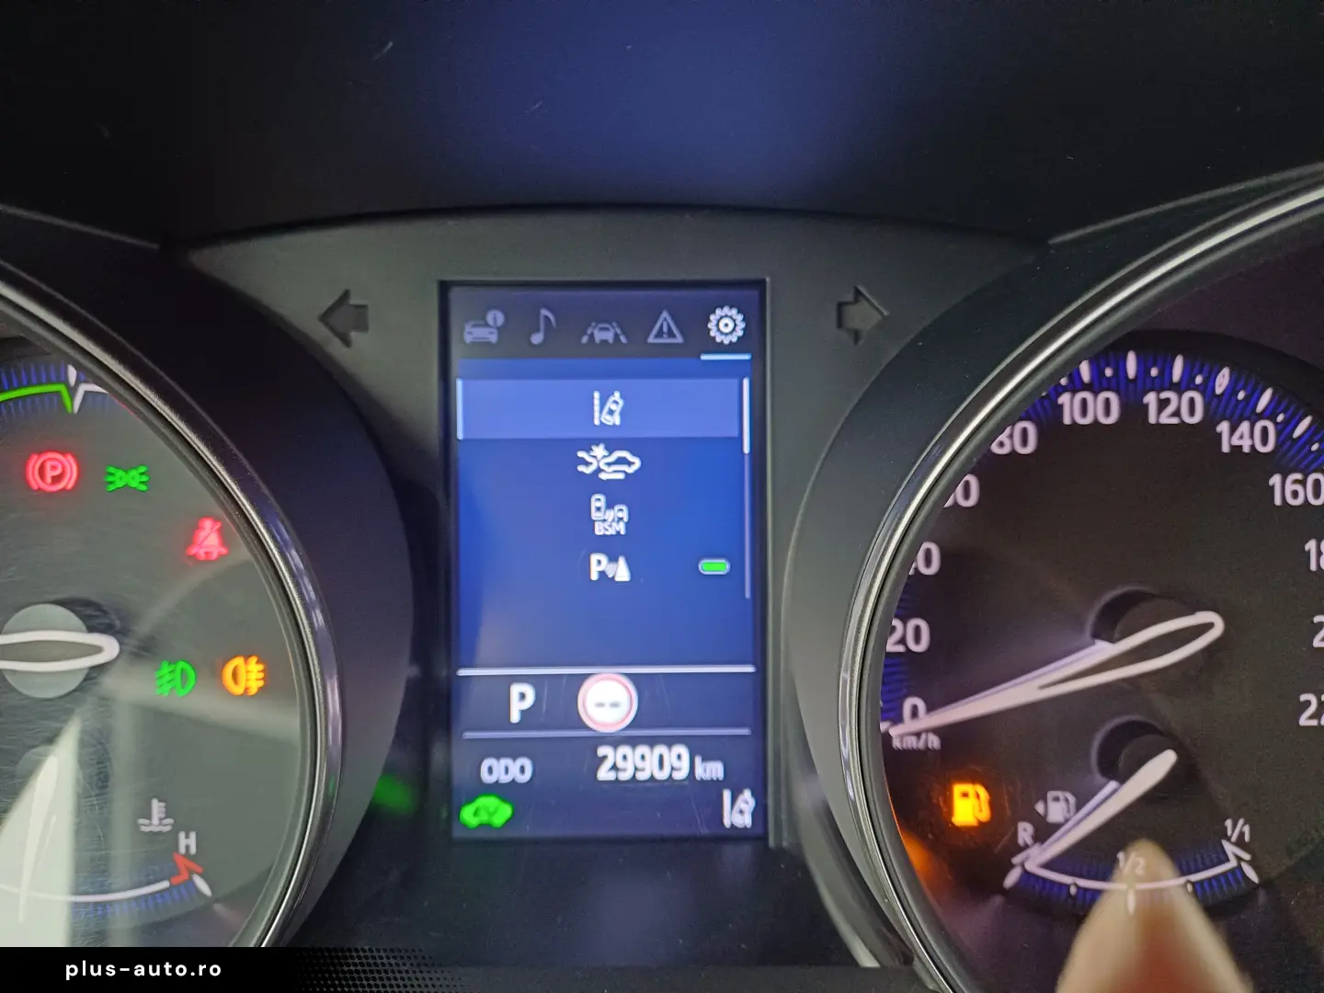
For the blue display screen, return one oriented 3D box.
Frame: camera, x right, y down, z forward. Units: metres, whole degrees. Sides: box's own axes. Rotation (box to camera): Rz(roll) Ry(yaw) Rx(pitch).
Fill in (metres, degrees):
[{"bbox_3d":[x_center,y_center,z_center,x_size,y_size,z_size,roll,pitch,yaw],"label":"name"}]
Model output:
[{"bbox_3d":[-0.009,0.011,0.165,0.053,0.093,0.007,0,-1,-1],"label":"blue display screen"}]

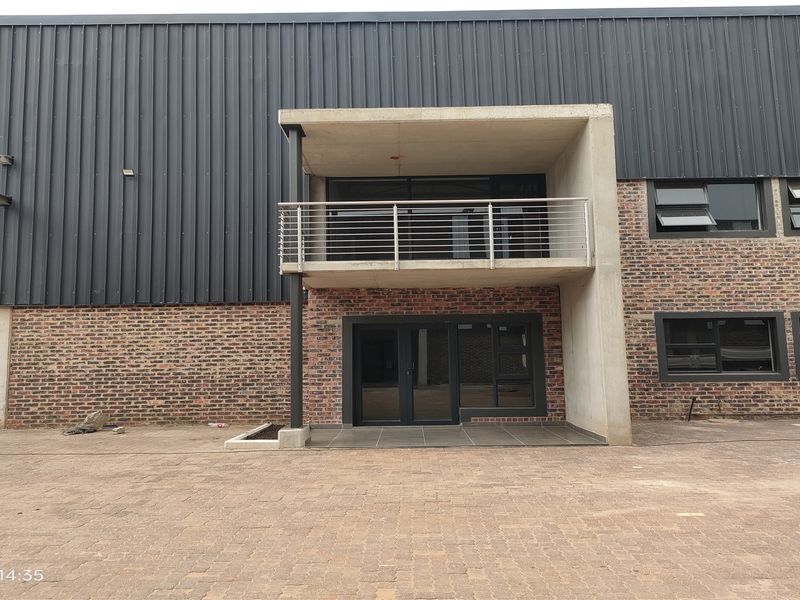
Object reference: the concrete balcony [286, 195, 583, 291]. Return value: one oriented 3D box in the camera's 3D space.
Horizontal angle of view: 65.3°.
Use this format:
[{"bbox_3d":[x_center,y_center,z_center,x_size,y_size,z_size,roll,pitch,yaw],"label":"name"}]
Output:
[{"bbox_3d":[0.603,-0.941,11.751,5.280,1.170,2.730,-1,-6,1],"label":"concrete balcony"}]

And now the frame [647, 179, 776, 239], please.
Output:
[{"bbox_3d":[6.686,-1.981,13.377,2.666,1.328,0.160,-1,-6,1],"label":"frame"}]

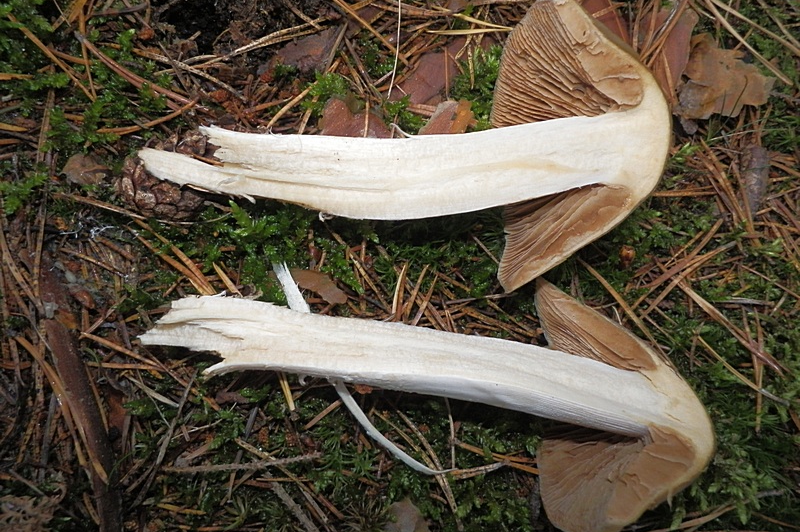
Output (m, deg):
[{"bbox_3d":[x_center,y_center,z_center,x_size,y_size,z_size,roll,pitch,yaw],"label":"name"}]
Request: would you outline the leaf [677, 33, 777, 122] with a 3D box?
[{"bbox_3d":[0.146,-0.081,0.248,0.039,0.010,0.046,20,76,5],"label":"leaf"}]

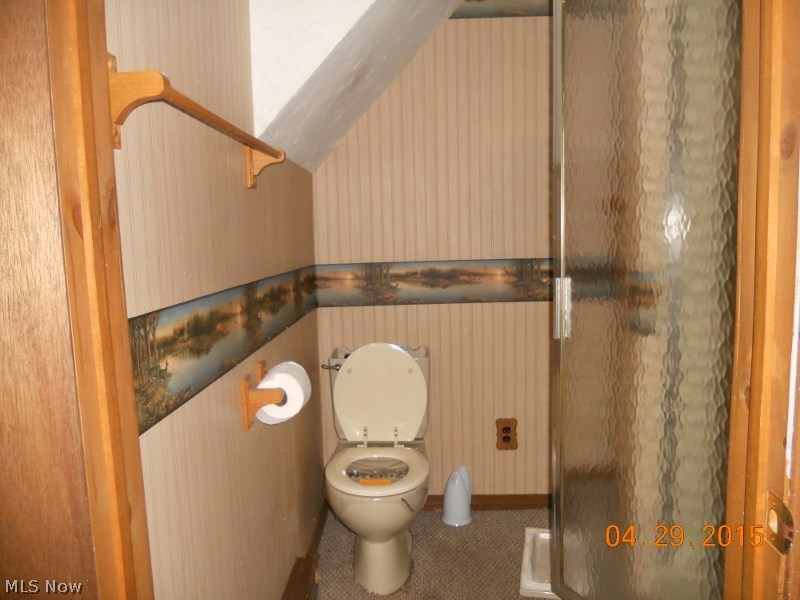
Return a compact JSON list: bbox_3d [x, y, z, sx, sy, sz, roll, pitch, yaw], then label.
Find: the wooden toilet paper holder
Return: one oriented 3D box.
[{"bbox_3d":[-0.335,0.250,1.640,0.100,0.132,0.205,-1,6,2],"label":"wooden toilet paper holder"}]

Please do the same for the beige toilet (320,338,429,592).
[{"bbox_3d":[-0.079,0.582,2.334,0.410,0.775,0.700,-1,6,2],"label":"beige toilet"}]

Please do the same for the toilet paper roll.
[{"bbox_3d":[-0.303,0.244,1.650,0.123,0.123,0.112,-1,6,2],"label":"toilet paper roll"}]

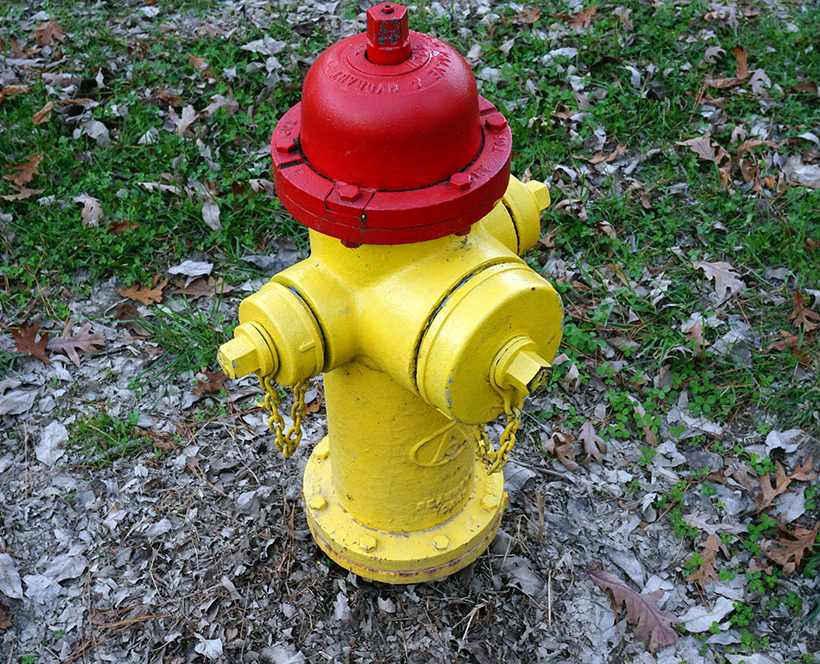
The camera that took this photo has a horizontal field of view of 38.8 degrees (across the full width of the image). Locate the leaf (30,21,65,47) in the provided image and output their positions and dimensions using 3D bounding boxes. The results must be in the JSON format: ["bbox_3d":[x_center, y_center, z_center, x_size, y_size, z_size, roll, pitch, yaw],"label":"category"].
[{"bbox_3d":[-0.863,-0.702,2.765,0.077,0.028,0.072,-19,65,-16],"label":"leaf"}]

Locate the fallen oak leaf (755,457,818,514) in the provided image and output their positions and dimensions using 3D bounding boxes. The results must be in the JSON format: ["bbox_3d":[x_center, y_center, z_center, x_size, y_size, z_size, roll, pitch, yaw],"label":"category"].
[{"bbox_3d":[0.520,0.208,1.641,0.130,0.025,0.047,-25,48,-23],"label":"fallen oak leaf"}]

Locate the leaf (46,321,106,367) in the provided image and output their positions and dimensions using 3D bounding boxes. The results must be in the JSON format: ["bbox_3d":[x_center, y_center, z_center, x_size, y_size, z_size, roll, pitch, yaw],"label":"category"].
[{"bbox_3d":[-0.542,0.017,1.898,0.093,0.020,0.100,-5,43,-4],"label":"leaf"}]

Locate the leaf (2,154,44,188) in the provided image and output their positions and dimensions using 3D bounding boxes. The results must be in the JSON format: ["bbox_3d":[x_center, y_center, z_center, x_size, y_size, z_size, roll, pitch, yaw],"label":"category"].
[{"bbox_3d":[-0.735,-0.303,2.211,0.074,0.025,0.080,-12,44,-11],"label":"leaf"}]

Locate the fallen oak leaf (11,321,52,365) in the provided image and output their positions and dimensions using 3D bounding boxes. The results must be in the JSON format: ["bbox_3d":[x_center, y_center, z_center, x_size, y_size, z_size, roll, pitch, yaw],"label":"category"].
[{"bbox_3d":[-0.640,0.019,1.979,0.055,0.020,0.113,-15,49,-15],"label":"fallen oak leaf"}]

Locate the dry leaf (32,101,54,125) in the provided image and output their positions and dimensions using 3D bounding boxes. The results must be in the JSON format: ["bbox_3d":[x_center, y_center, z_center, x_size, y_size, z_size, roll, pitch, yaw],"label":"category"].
[{"bbox_3d":[-0.744,-0.447,2.380,0.029,0.025,0.065,9,44,12],"label":"dry leaf"}]

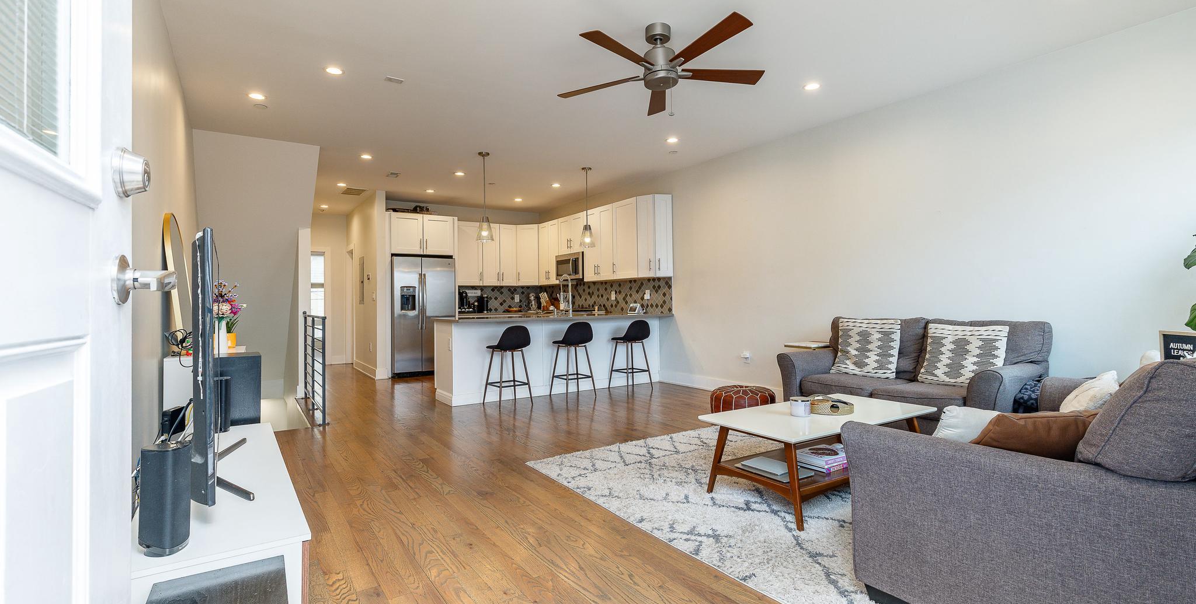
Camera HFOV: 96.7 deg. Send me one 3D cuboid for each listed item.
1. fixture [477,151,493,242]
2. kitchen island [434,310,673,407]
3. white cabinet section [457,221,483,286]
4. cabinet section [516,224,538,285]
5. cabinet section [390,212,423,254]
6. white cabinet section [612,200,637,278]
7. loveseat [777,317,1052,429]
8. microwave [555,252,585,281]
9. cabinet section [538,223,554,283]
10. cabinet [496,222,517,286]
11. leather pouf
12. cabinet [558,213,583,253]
[{"bbox_3d":[-1.260,-1.166,5.905,0.190,0.992,0.190,0,-1,-35],"label":"fixture"},{"bbox_3d":[-0.468,0.622,6.427,2.830,0.910,0.940,0,-1,-34],"label":"kitchen island"},{"bbox_3d":[-2.212,-0.791,8.816,0.508,1.049,0.330,0,0,-34],"label":"white cabinet section"},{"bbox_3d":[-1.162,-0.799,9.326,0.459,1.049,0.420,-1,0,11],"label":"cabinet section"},{"bbox_3d":[-2.967,-0.999,8.071,0.455,0.594,0.600,0,0,-34],"label":"cabinet section"},{"bbox_3d":[0.495,-0.833,7.155,0.330,1.049,0.546,0,0,-34],"label":"white cabinet section"},{"bbox_3d":[2.276,0.577,3.959,0.900,0.880,1.560,0,-1,-34],"label":"loveseat"},{"bbox_3d":[-0.292,-0.537,8.319,0.410,0.420,0.765,0,-1,-35],"label":"microwave"},{"bbox_3d":[-0.681,-0.807,8.897,0.330,1.049,0.660,0,0,-34],"label":"cabinet section"},{"bbox_3d":[-1.638,-0.802,9.297,0.340,1.050,0.330,0,-1,-35],"label":"cabinet"},{"bbox_3d":[1.238,0.865,4.532,0.550,0.340,0.550,0,-1,-34],"label":"leather pouf"},{"bbox_3d":[-0.275,-1.052,8.355,0.335,0.604,0.780,0,-1,-35],"label":"cabinet"}]

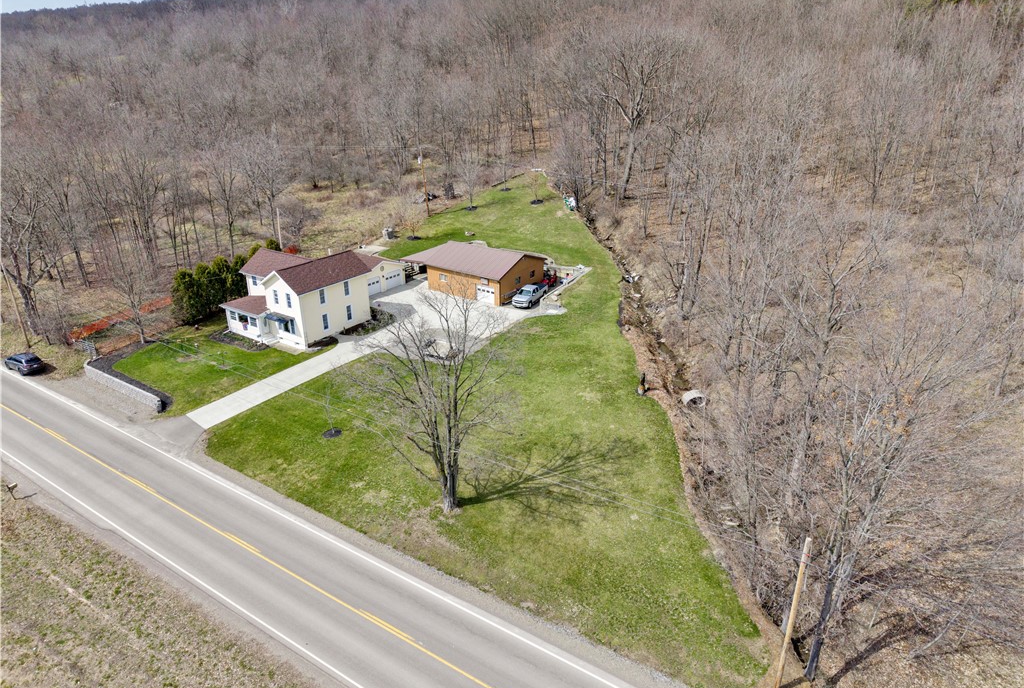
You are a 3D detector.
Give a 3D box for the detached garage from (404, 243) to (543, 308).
[{"bbox_3d":[-4.684,-9.948,85.718,14.790,5.000,10.580,15,27,30],"label":"detached garage"}]

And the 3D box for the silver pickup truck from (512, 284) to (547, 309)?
[{"bbox_3d":[2.119,-5.788,79.969,2.030,1.870,5.800,11,25,23],"label":"silver pickup truck"}]

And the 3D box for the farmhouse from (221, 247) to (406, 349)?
[{"bbox_3d":[-20.725,-7.465,79.548,11.420,7.880,22.550,15,27,30],"label":"farmhouse"}]

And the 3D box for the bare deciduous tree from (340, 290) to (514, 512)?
[{"bbox_3d":[-5.091,4.136,43.422,10.600,15.770,10.000,0,23,0],"label":"bare deciduous tree"}]

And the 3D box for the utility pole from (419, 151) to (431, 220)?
[{"bbox_3d":[-12.872,-23.693,100.936,0.450,9.920,0.450,12,29,31],"label":"utility pole"}]

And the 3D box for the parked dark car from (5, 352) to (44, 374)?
[{"bbox_3d":[-49.201,1.787,68.531,4.580,1.630,1.840,15,27,30],"label":"parked dark car"}]

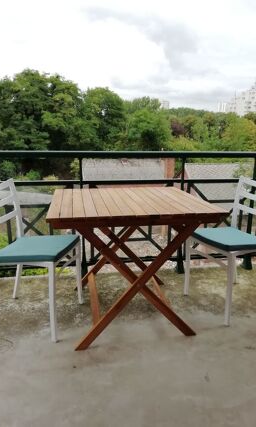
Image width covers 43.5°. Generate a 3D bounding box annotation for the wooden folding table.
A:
[{"bbox_3d":[-0.008,0.269,1.992,0.870,0.730,0.900,-2,13,-10],"label":"wooden folding table"}]

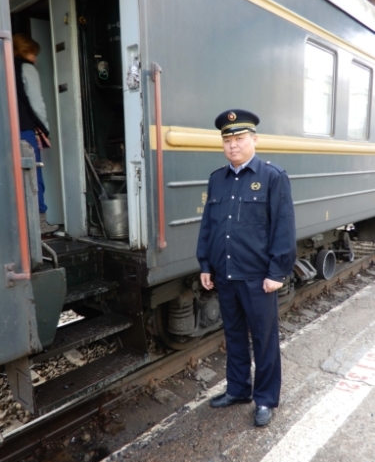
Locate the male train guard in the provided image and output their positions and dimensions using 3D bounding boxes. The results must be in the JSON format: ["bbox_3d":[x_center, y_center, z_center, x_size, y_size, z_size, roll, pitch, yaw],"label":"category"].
[{"bbox_3d":[0.338,0.232,2.318,0.590,1.775,0.380,6,12,36],"label":"male train guard"}]

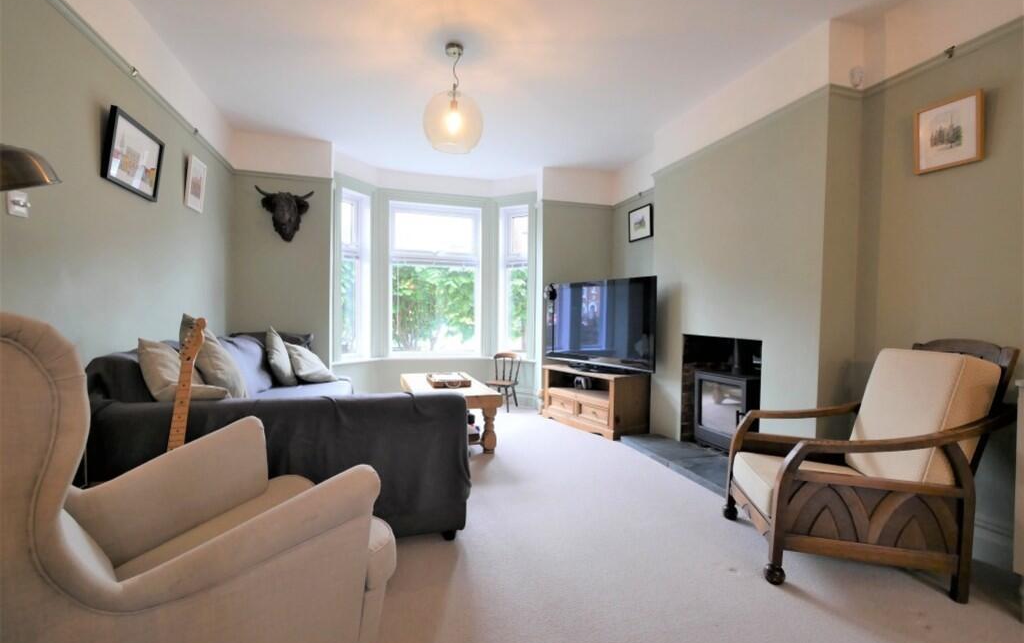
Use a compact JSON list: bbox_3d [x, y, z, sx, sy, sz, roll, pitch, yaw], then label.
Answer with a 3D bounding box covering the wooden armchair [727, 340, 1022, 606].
[{"bbox_3d":[1.438,0.541,1.776,0.834,0.943,0.603,1,1,10],"label":"wooden armchair"}]

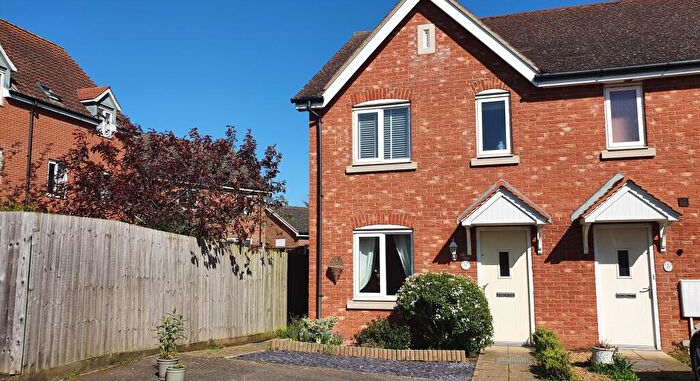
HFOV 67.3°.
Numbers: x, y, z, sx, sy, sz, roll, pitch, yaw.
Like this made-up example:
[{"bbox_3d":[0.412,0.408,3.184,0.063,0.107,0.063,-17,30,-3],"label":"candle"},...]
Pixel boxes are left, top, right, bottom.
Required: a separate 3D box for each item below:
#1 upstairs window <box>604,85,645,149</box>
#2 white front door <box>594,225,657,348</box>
[{"bbox_3d":[4.772,-1.261,9.101,0.600,1.120,0.100,-2,-7,16],"label":"upstairs window"},{"bbox_3d":[4.657,1.613,8.862,0.908,2.061,0.100,-2,-7,17],"label":"white front door"}]

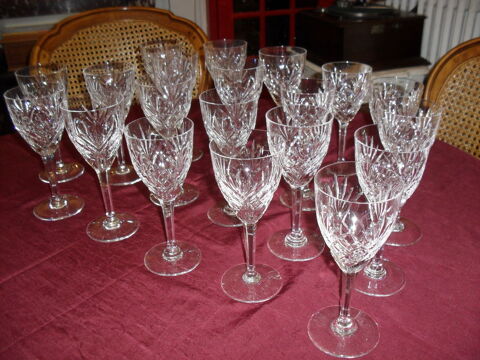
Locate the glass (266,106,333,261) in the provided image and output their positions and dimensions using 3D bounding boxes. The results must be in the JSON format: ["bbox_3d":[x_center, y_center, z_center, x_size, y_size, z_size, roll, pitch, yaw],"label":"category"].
[{"bbox_3d":[0.071,0.005,0.595,0.076,0.180,0.076,-2,27,0],"label":"glass"}]

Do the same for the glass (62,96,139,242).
[{"bbox_3d":[-0.180,-0.013,0.645,0.076,0.180,0.076,-2,27,0],"label":"glass"}]

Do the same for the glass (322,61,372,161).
[{"bbox_3d":[0.167,-0.093,0.786,0.076,0.179,0.076,-1,27,0],"label":"glass"}]

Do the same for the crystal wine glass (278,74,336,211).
[{"bbox_3d":[0.096,-0.050,0.709,0.075,0.177,0.075,-1,27,0],"label":"crystal wine glass"}]

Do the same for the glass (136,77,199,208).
[{"bbox_3d":[-0.104,-0.056,0.725,0.076,0.180,0.076,-2,27,0],"label":"glass"}]

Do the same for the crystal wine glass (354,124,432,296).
[{"bbox_3d":[0.158,0.035,0.538,0.075,0.177,0.075,-1,27,0],"label":"crystal wine glass"}]

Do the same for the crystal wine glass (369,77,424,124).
[{"bbox_3d":[0.218,-0.053,0.709,0.074,0.176,0.074,-1,27,0],"label":"crystal wine glass"}]

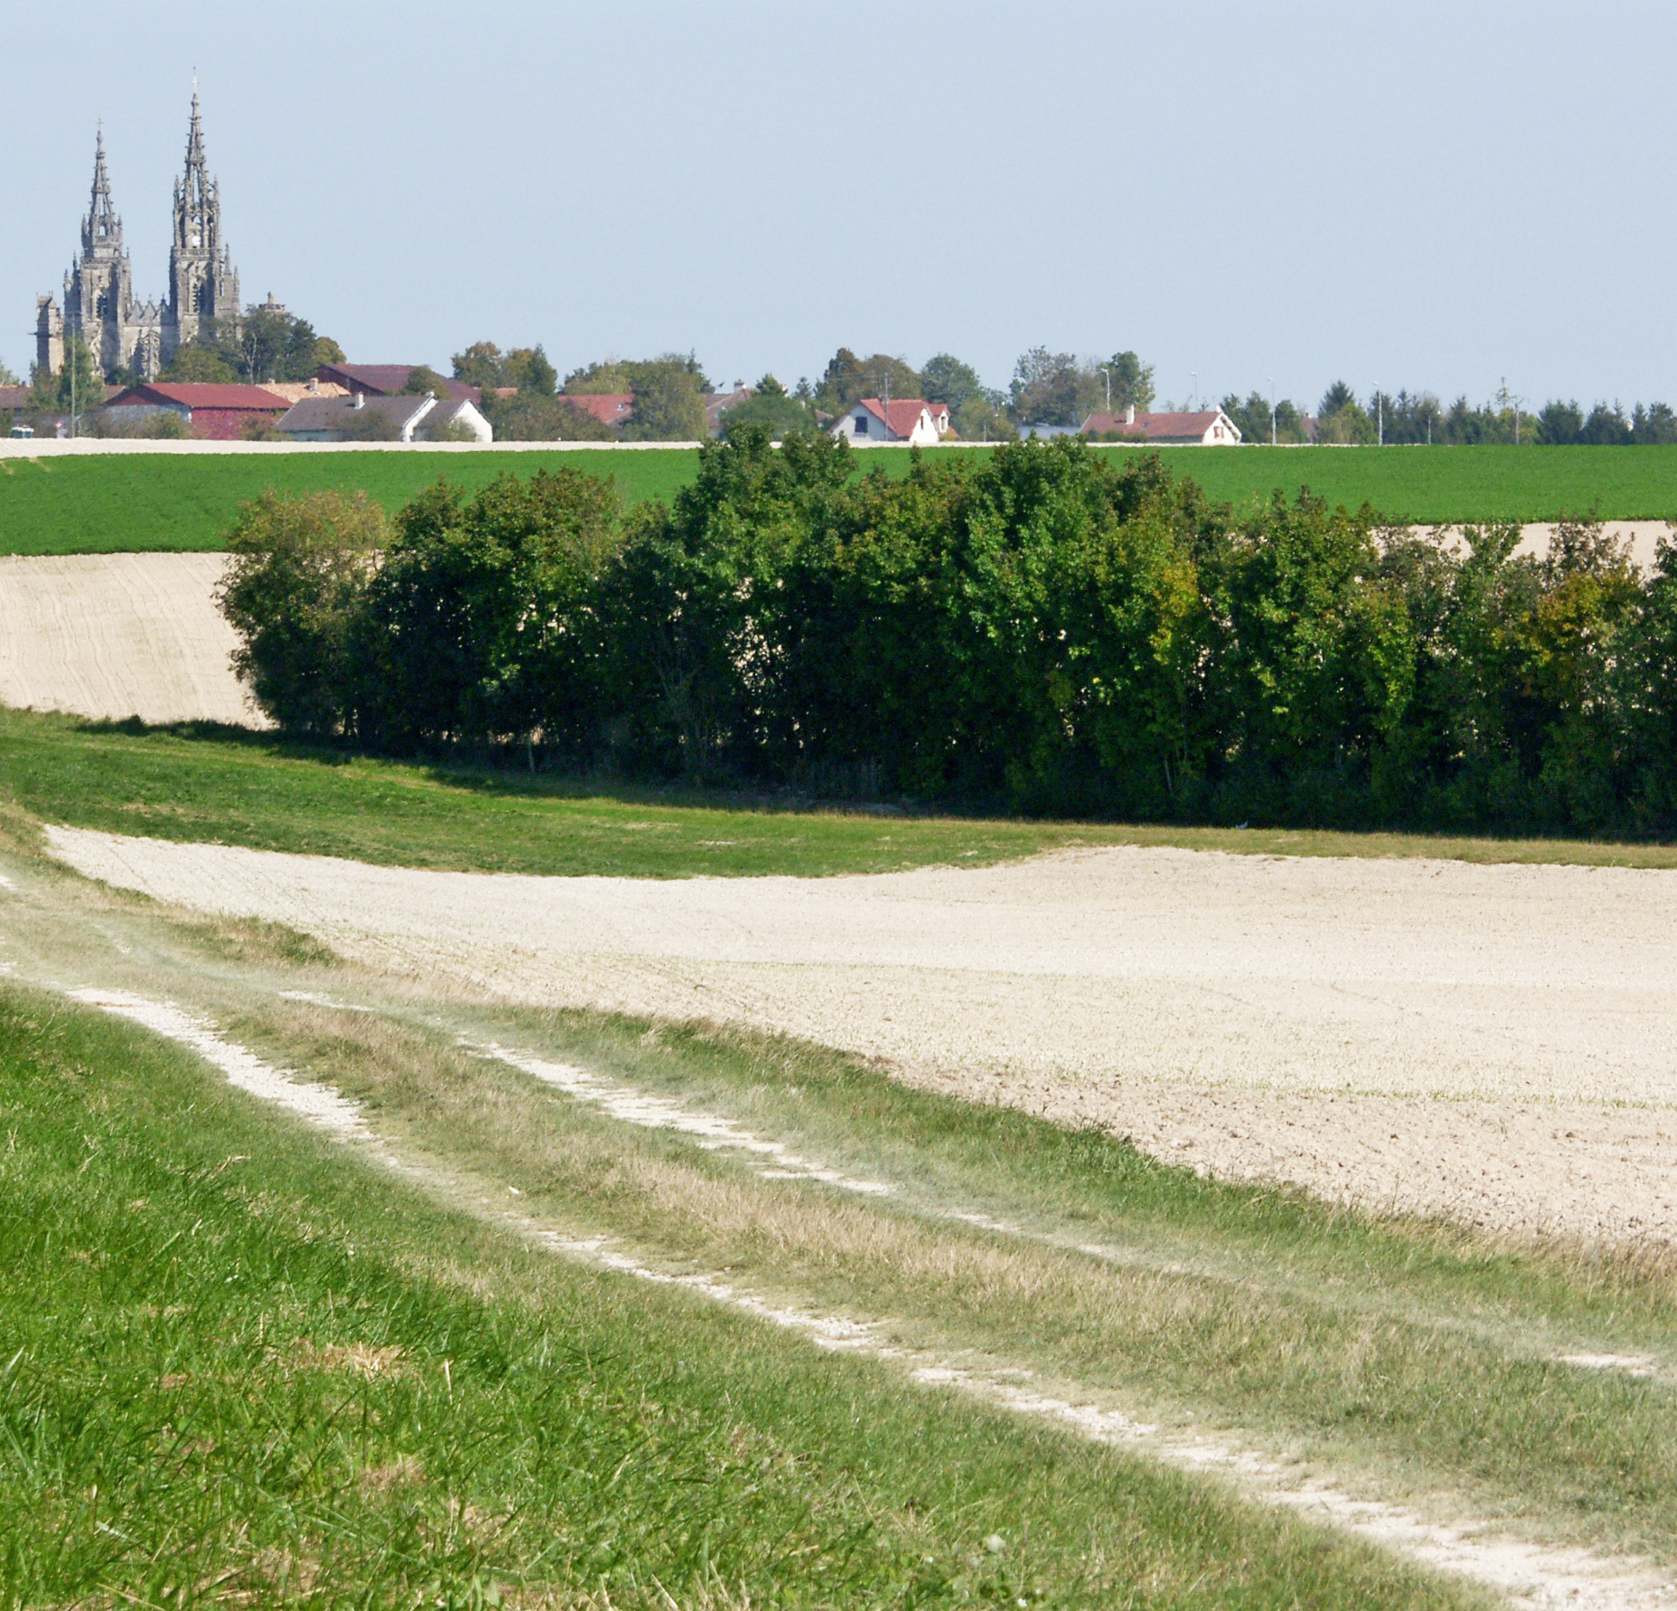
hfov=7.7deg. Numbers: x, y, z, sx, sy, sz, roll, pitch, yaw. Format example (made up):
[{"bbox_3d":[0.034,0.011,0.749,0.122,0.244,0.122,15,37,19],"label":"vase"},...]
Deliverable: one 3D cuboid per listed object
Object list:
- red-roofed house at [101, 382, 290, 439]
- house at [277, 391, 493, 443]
[{"bbox_3d":[-74.800,-45.611,1450.105,18.000,7.600,13.000,-2,2,-45],"label":"red-roofed house"},{"bbox_3d":[-51.018,-43.176,1400.091,20.500,6.600,10.700,1,2,37],"label":"house"}]

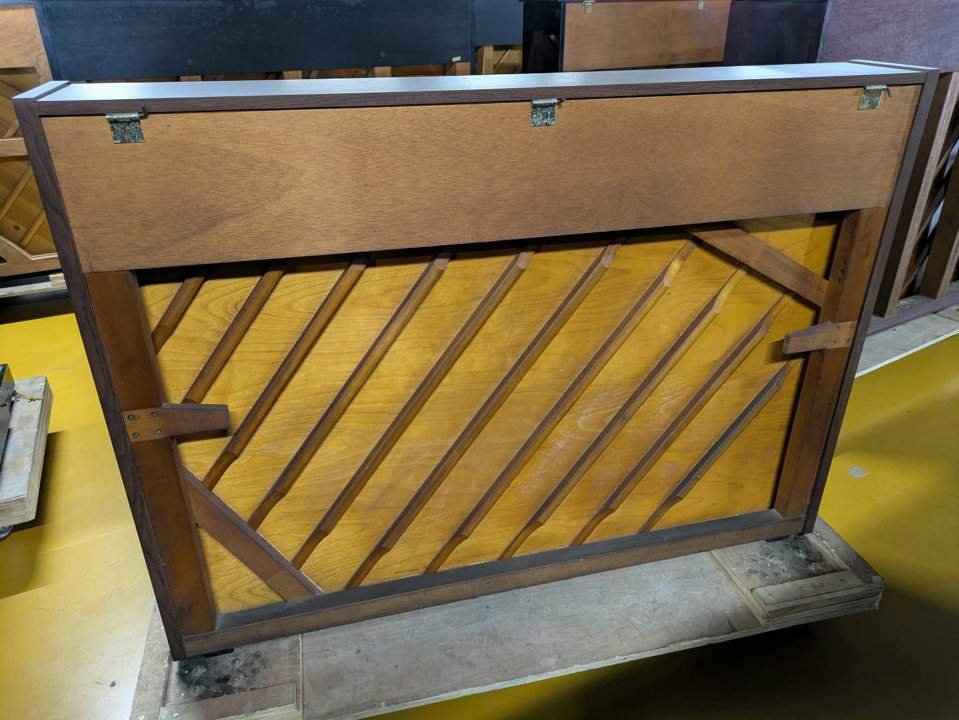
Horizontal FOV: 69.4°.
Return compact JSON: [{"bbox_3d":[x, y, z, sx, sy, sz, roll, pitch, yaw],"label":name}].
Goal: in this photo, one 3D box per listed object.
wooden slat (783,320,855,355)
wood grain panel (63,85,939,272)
[{"bbox_3d":[0.718,-0.052,1.470,0.164,0.060,0.024,-7,27,-13],"label":"wooden slat"},{"bbox_3d":[0.101,-0.316,1.153,1.433,0.221,0.016,-7,27,-13],"label":"wood grain panel"}]

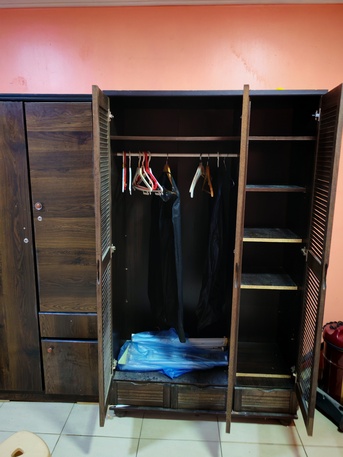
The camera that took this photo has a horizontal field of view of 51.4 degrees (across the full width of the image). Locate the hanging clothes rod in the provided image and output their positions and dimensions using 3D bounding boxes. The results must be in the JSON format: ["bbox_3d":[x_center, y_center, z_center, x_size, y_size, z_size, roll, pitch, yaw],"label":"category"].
[{"bbox_3d":[0.048,-0.454,2.224,0.755,0.026,0.026,1,11,2],"label":"hanging clothes rod"}]

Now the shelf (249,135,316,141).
[{"bbox_3d":[0.620,-0.534,2.182,0.370,0.023,0.480,1,11,2],"label":"shelf"}]

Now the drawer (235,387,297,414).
[{"bbox_3d":[0.603,1.040,2.452,0.375,0.170,0.420,1,11,2],"label":"drawer"}]

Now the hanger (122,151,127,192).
[{"bbox_3d":[-0.293,-0.368,2.252,0.018,0.243,0.410,-1,11,-7],"label":"hanger"}]

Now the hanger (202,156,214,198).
[{"bbox_3d":[0.229,-0.336,2.238,0.022,0.235,0.410,0,11,-4],"label":"hanger"}]

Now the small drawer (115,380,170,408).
[{"bbox_3d":[-0.180,1.023,2.486,0.365,0.170,0.420,1,11,2],"label":"small drawer"}]

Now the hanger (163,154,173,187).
[{"bbox_3d":[-0.032,-0.344,2.249,0.028,0.240,0.410,-4,12,-21],"label":"hanger"}]

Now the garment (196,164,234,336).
[{"bbox_3d":[0.278,0.128,2.324,0.170,1.060,0.420,-1,11,-7],"label":"garment"}]

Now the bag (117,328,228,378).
[{"bbox_3d":[0.019,0.850,2.484,0.730,0.155,0.380,1,11,2],"label":"bag"}]

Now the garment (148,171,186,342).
[{"bbox_3d":[-0.037,0.152,2.339,0.110,1.070,0.430,-5,12,-28],"label":"garment"}]

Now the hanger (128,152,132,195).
[{"bbox_3d":[-0.259,-0.357,2.252,0.018,0.243,0.410,-1,11,-7],"label":"hanger"}]

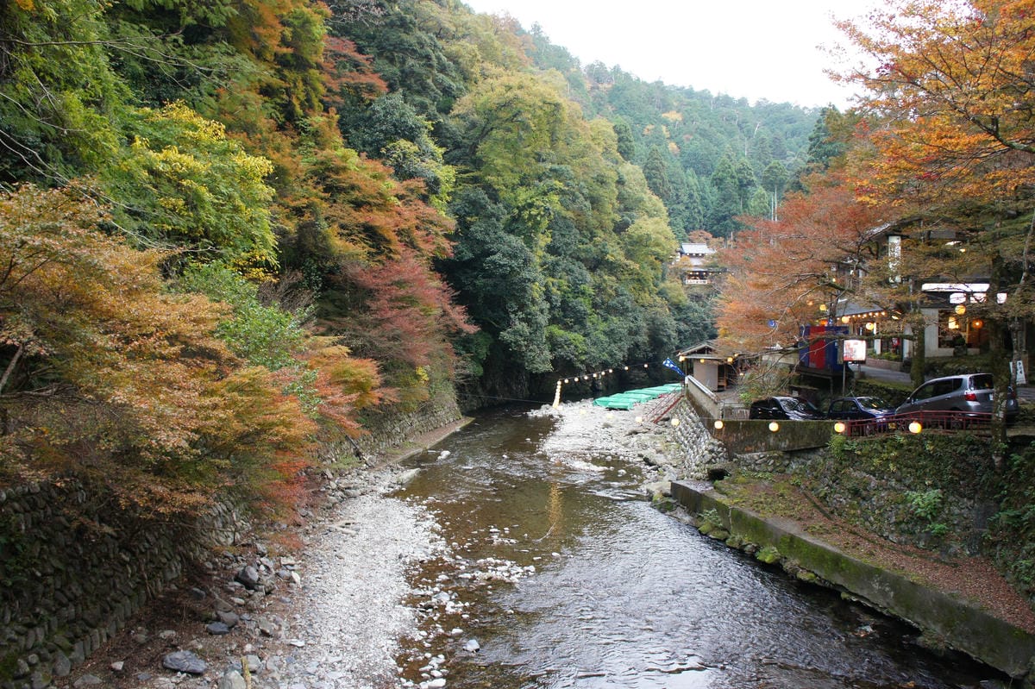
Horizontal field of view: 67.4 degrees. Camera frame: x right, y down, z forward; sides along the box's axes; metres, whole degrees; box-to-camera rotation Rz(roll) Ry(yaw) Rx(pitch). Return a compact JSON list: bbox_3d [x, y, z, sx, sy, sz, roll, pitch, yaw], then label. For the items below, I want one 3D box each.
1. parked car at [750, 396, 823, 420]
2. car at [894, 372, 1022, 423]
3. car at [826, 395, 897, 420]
[{"bbox_3d":[11.200,2.850,31.800,1.710,1.440,4.450,0,-1,-8],"label":"parked car"},{"bbox_3d":[13.450,1.870,23.970,1.675,1.520,3.830,0,-8,-8],"label":"car"},{"bbox_3d":[13.520,2.800,30.100,1.460,1.450,3.380,0,-3,-12],"label":"car"}]

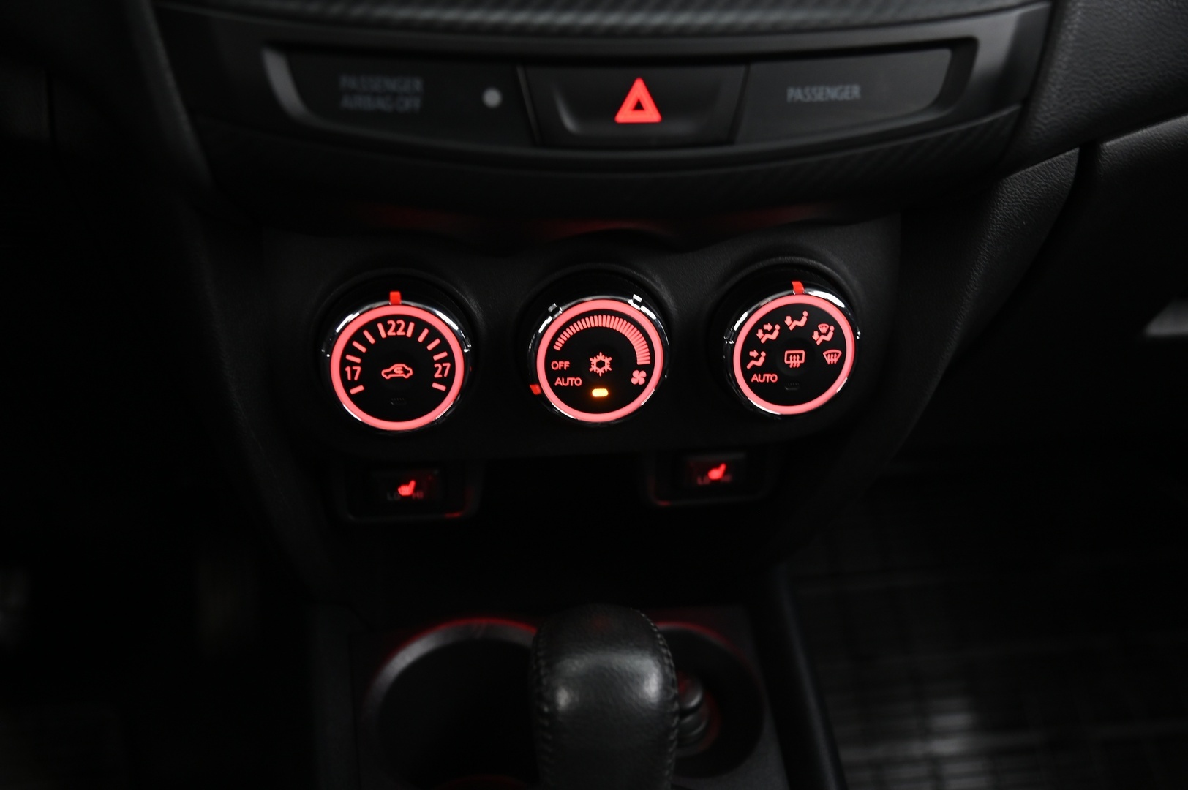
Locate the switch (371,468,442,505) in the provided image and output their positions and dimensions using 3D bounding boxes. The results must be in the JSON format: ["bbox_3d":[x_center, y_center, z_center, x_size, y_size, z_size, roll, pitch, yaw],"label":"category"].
[{"bbox_3d":[-0.084,0.039,0.589,0.032,0.018,0.012,-2,22,-9],"label":"switch"}]

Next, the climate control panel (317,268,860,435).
[{"bbox_3d":[0.000,-0.017,0.501,0.202,0.055,0.026,-2,19,-9],"label":"climate control panel"}]

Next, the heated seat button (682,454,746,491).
[{"bbox_3d":[0.054,0.034,0.609,0.032,0.018,0.012,-2,22,-9],"label":"heated seat button"}]

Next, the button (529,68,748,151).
[{"bbox_3d":[0.012,-0.091,0.415,0.069,0.026,0.015,-2,18,-9],"label":"button"}]

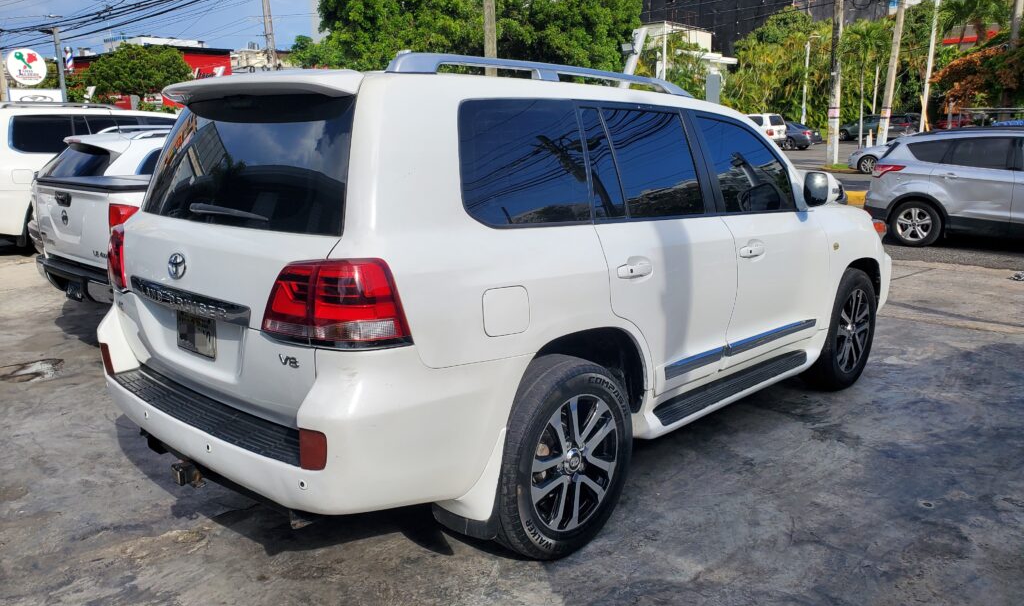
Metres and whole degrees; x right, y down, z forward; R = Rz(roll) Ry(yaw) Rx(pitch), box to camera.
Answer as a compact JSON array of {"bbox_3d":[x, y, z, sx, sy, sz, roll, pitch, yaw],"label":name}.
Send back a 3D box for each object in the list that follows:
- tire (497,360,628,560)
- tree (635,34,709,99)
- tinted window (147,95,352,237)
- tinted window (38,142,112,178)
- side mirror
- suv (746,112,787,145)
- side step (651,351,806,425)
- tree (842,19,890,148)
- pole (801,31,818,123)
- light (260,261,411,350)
[{"bbox_3d":[0.167,0.602,3.093,0.285,0.790,0.790,10,16,43],"label":"tire"},{"bbox_3d":[8.948,-11.965,43.334,4.100,6.280,3.900,-1,12,0],"label":"tree"},{"bbox_3d":[-1.020,-0.519,2.784,1.450,0.470,0.110,10,-5,42],"label":"tinted window"},{"bbox_3d":[-4.253,-1.305,7.412,1.150,0.500,0.120,10,-21,43],"label":"tinted window"},{"bbox_3d":[1.622,-0.604,4.052,0.210,0.195,0.200,10,16,43],"label":"side mirror"},{"bbox_3d":[11.818,-8.873,39.961,1.780,1.740,4.450,-11,15,-38],"label":"suv"},{"bbox_3d":[1.166,0.422,3.973,0.175,0.075,1.500,10,16,43],"label":"side step"},{"bbox_3d":[17.420,-10.817,37.900,2.500,6.200,2.500,5,13,24],"label":"tree"},{"bbox_3d":[16.053,-11.401,41.380,0.650,5.840,0.250,-1,12,0],"label":"pole"},{"bbox_3d":[-0.542,-0.014,2.336,0.385,0.275,0.300,10,16,43],"label":"light"}]

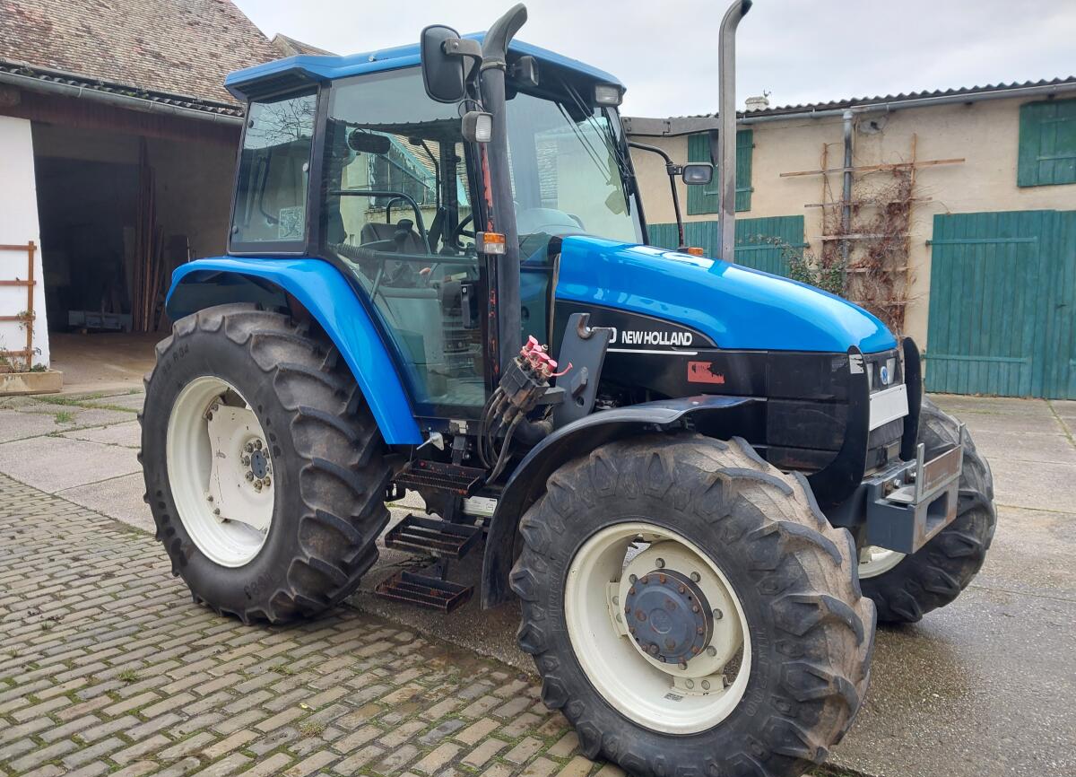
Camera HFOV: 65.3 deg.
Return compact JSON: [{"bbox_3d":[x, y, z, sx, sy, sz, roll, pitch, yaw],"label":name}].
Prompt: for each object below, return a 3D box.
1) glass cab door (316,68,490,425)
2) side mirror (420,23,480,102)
[{"bbox_3d":[-0.614,-0.646,3.750,0.910,1.530,0.070,2,4,28],"label":"glass cab door"},{"bbox_3d":[-0.342,-1.184,3.062,0.168,0.280,0.065,-10,10,-27],"label":"side mirror"}]

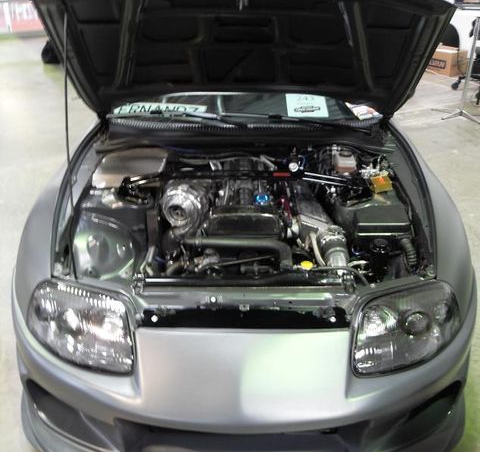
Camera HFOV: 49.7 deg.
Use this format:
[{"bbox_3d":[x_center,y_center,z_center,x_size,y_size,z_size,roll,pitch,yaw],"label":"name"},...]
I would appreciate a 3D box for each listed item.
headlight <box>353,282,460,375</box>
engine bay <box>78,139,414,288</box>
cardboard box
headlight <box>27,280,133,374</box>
[{"bbox_3d":[0.562,0.329,1.750,0.400,0.200,0.290,-6,28,-11],"label":"headlight"},{"bbox_3d":[0.020,0.005,2.178,1.300,0.460,0.800,0,27,0],"label":"engine bay"},{"bbox_3d":[3.433,-2.727,8.542,0.400,0.390,0.550,-13,30,-24],"label":"cardboard box"},{"bbox_3d":[-0.545,0.329,1.750,0.400,0.200,0.290,6,28,11],"label":"headlight"}]

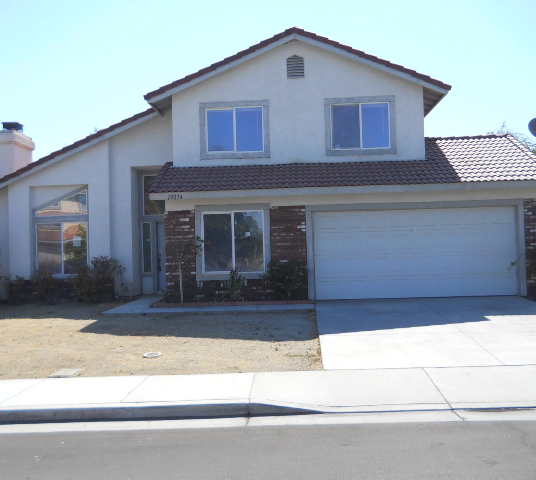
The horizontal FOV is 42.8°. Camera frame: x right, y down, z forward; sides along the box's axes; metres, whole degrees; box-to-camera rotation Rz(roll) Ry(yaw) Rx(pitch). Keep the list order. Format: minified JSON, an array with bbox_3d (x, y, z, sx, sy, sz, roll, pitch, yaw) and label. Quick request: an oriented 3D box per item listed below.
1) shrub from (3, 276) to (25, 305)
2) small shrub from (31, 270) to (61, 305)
[{"bbox_3d":[-6.865,1.355,18.453,0.530,0.740,0.520,-2,-2,1],"label":"shrub"},{"bbox_3d":[-5.929,1.266,18.231,0.740,0.880,0.680,-2,-2,1],"label":"small shrub"}]

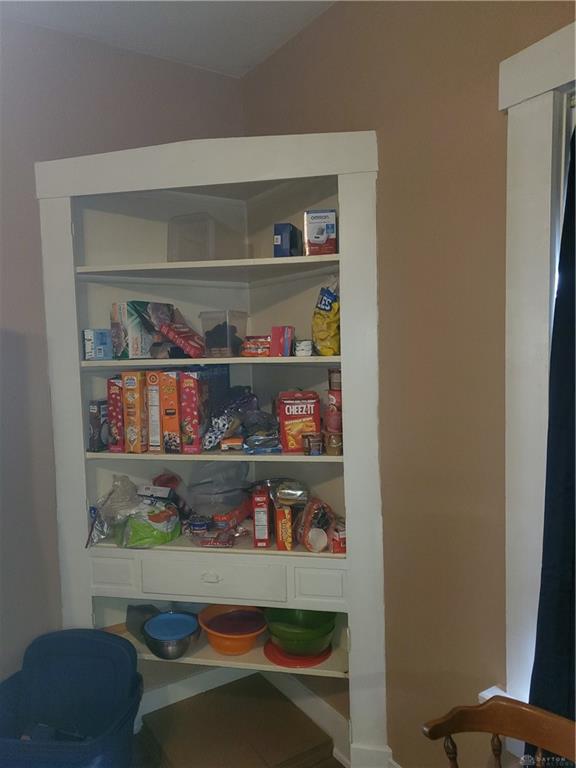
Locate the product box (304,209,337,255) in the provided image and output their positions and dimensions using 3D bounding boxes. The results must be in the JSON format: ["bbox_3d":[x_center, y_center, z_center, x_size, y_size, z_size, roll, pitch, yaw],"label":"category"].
[{"bbox_3d":[0.117,-0.541,2.096,0.106,0.162,0.090,-2,4,-6],"label":"product box"}]

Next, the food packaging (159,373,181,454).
[{"bbox_3d":[-0.449,0.108,2.243,0.062,0.295,0.190,-2,4,-6],"label":"food packaging"}]

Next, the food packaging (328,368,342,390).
[{"bbox_3d":[0.189,-0.016,2.153,0.075,0.076,0.075,-2,4,0],"label":"food packaging"}]

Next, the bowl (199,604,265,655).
[{"bbox_3d":[-0.225,1.037,2.398,0.282,0.115,0.282,-2,4,0],"label":"bowl"}]

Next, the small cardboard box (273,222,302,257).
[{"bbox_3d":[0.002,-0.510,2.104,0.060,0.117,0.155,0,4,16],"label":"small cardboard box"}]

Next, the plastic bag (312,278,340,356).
[{"bbox_3d":[0.145,-0.237,2.072,0.120,0.272,0.075,1,5,36],"label":"plastic bag"}]

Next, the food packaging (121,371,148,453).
[{"bbox_3d":[-0.605,0.108,2.375,0.070,0.320,0.205,-1,4,7],"label":"food packaging"}]

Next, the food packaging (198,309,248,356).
[{"bbox_3d":[-0.259,-0.202,2.353,0.160,0.180,0.115,2,5,40],"label":"food packaging"}]

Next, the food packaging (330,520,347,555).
[{"bbox_3d":[0.190,0.571,2.157,0.064,0.112,0.050,-1,4,6],"label":"food packaging"}]

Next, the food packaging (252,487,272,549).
[{"bbox_3d":[-0.095,0.509,2.192,0.052,0.195,0.140,-1,4,5],"label":"food packaging"}]

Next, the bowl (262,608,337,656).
[{"bbox_3d":[0.049,0.986,2.326,0.292,0.125,0.292,-2,4,0],"label":"bowl"}]

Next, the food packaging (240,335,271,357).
[{"bbox_3d":[-0.121,-0.140,2.208,0.105,0.083,0.090,-1,4,8],"label":"food packaging"}]

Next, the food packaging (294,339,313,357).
[{"bbox_3d":[0.056,-0.130,2.072,0.056,0.062,0.056,-1,4,11],"label":"food packaging"}]

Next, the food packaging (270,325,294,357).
[{"bbox_3d":[-0.015,-0.165,2.240,0.058,0.110,0.071,-5,5,-39],"label":"food packaging"}]

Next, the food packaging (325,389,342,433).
[{"bbox_3d":[0.167,0.092,2.073,0.074,0.152,0.074,-1,4,11],"label":"food packaging"}]

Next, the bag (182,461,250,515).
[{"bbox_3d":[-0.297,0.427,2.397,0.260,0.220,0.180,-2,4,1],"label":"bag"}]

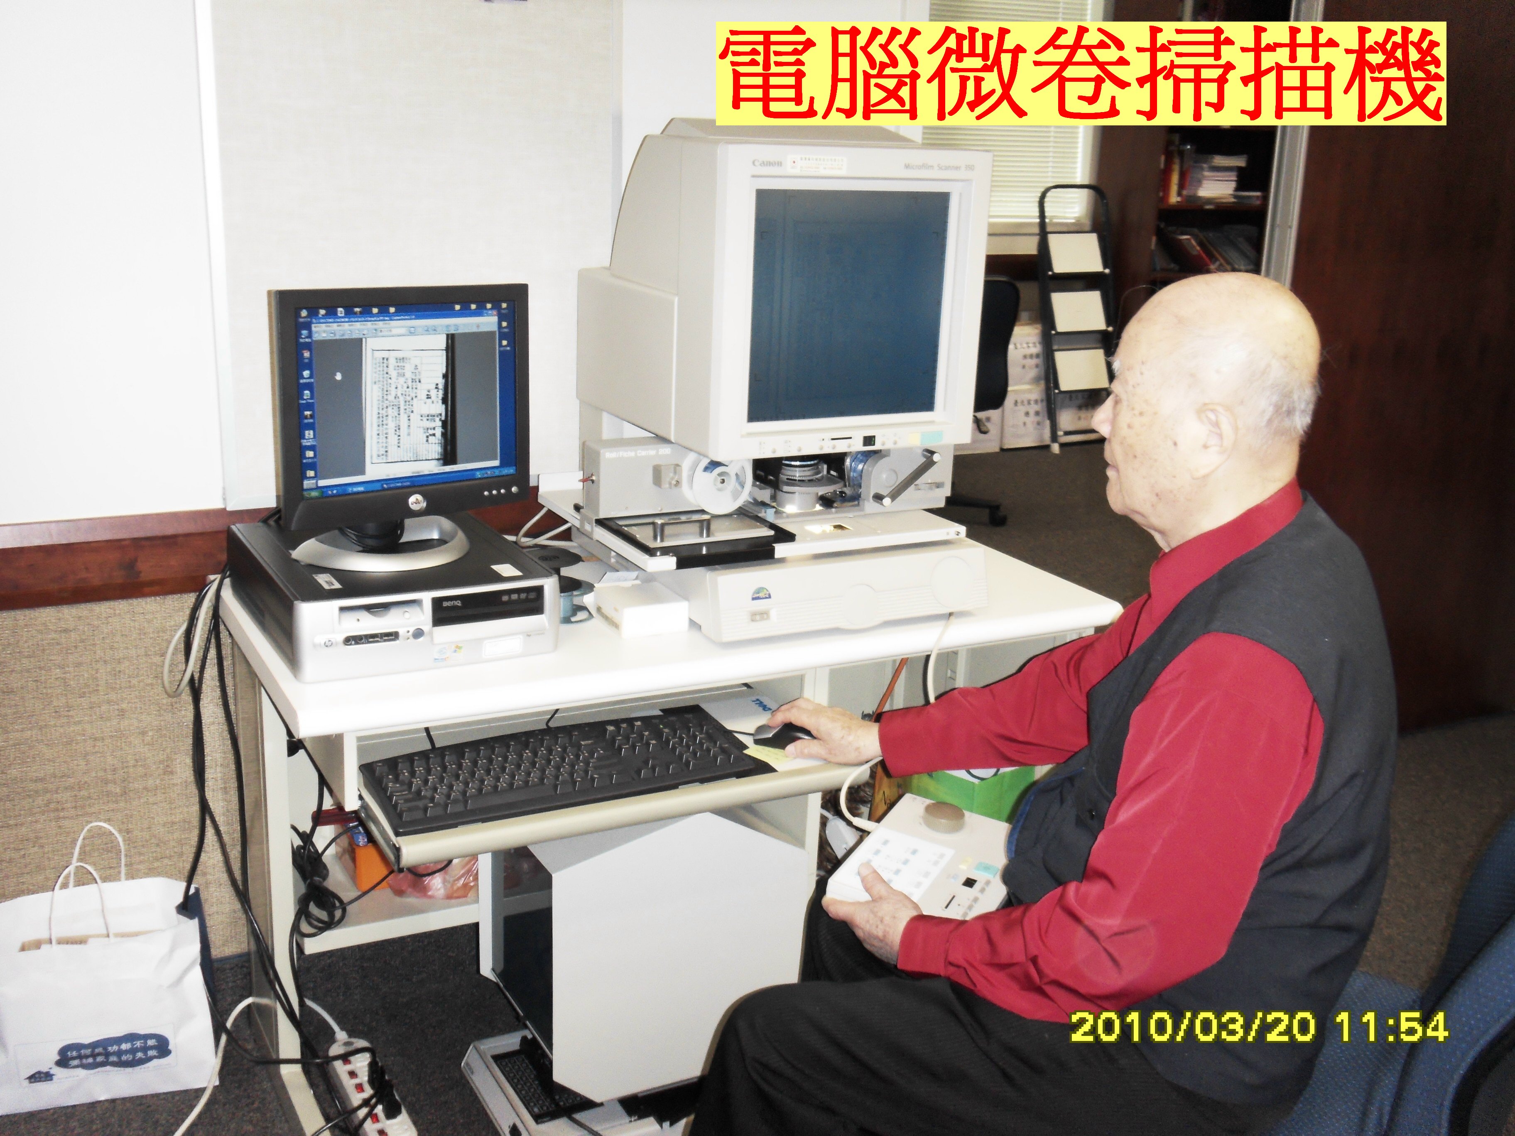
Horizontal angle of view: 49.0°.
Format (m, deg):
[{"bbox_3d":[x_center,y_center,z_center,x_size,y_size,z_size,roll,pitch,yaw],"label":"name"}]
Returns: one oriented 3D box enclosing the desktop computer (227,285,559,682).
[{"bbox_3d":[-0.480,-0.144,2.195,0.365,0.452,0.390,-6,18,-27],"label":"desktop computer"}]

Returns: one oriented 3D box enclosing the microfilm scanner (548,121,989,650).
[{"bbox_3d":[-0.005,-0.309,2.435,0.519,0.670,0.560,-6,17,-25],"label":"microfilm scanner"}]

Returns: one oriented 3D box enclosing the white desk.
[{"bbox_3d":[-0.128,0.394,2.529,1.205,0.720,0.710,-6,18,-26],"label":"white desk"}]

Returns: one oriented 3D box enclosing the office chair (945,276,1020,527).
[{"bbox_3d":[0.607,-0.599,5.863,0.580,0.900,0.580,-6,18,-27],"label":"office chair"}]

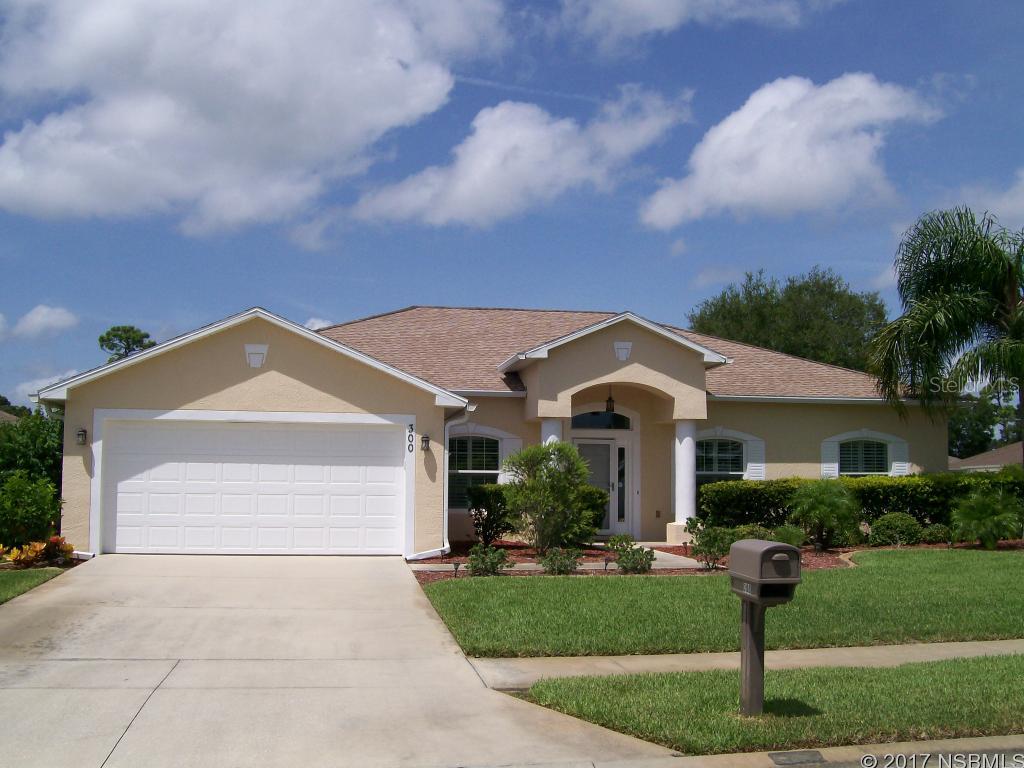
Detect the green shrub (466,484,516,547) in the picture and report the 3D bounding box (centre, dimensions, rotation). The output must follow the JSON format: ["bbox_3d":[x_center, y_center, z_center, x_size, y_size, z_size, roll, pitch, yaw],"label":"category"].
[{"bbox_3d":[-0.376,2.461,20.052,0.990,1.133,0.941,1,-3,-6],"label":"green shrub"}]

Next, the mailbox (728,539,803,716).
[{"bbox_3d":[1.699,1.636,7.137,0.285,1.178,0.500,2,-4,-16],"label":"mailbox"}]

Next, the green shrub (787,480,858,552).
[{"bbox_3d":[5.896,2.459,20.158,1.290,1.337,1.290,1,-3,-6],"label":"green shrub"}]

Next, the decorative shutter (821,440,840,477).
[{"bbox_3d":[7.063,2.026,23.579,0.420,1.500,0.070,1,-5,-10],"label":"decorative shutter"}]

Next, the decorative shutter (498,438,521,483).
[{"bbox_3d":[-0.017,1.785,21.300,0.479,1.359,0.050,1,-3,-6],"label":"decorative shutter"}]

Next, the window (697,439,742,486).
[{"bbox_3d":[4.486,1.944,23.135,1.220,1.500,0.120,1,-5,-10],"label":"window"}]

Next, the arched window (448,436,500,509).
[{"bbox_3d":[-0.855,1.846,22.208,1.220,1.500,0.120,1,-5,-10],"label":"arched window"}]

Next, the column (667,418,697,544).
[{"bbox_3d":[3.367,1.881,20.747,0.520,2.417,0.520,1,-3,-6],"label":"column"}]

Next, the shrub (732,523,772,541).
[{"bbox_3d":[4.810,2.990,21.300,0.850,0.500,0.800,1,-5,-10],"label":"shrub"}]

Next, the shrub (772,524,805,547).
[{"bbox_3d":[5.443,2.973,20.962,0.723,0.412,0.723,1,-3,-6],"label":"shrub"}]

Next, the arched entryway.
[{"bbox_3d":[1.886,1.811,22.691,1.750,2.850,0.220,1,-5,-10],"label":"arched entryway"}]

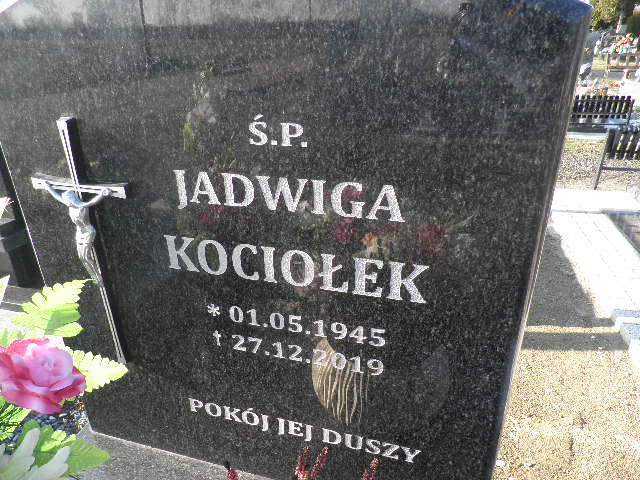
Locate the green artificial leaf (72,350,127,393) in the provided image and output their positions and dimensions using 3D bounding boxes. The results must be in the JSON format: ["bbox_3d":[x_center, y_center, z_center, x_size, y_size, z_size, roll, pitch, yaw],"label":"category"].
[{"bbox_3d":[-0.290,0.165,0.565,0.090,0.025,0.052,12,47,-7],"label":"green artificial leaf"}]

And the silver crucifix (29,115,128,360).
[{"bbox_3d":[-0.340,0.031,0.665,0.160,0.406,0.031,6,26,15],"label":"silver crucifix"}]

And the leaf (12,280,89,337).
[{"bbox_3d":[-0.328,0.088,0.537,0.070,0.028,0.095,29,48,3],"label":"leaf"}]

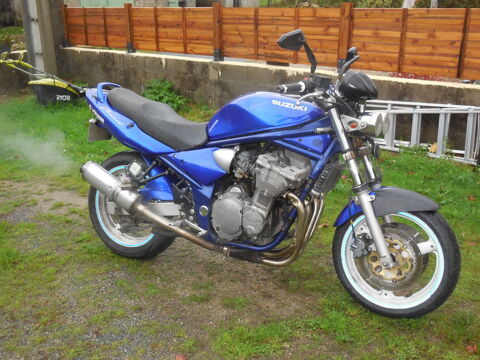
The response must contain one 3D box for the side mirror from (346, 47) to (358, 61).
[{"bbox_3d":[0.578,-0.650,2.860,0.045,0.080,0.130,5,6,-1],"label":"side mirror"}]

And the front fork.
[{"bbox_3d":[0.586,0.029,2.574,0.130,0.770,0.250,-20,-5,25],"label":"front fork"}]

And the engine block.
[{"bbox_3d":[0.138,0.077,2.783,0.465,0.505,0.430,8,7,24],"label":"engine block"}]

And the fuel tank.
[{"bbox_3d":[0.114,-0.299,2.767,0.610,0.250,0.300,8,7,24],"label":"fuel tank"}]

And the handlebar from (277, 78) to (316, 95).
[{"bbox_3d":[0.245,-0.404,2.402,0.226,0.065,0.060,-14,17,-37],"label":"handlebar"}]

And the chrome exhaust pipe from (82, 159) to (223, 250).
[{"bbox_3d":[-0.470,0.158,2.856,0.860,0.170,0.170,27,12,13],"label":"chrome exhaust pipe"}]

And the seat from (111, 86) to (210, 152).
[{"bbox_3d":[-0.428,-0.330,3.014,0.660,0.280,0.270,8,7,24],"label":"seat"}]

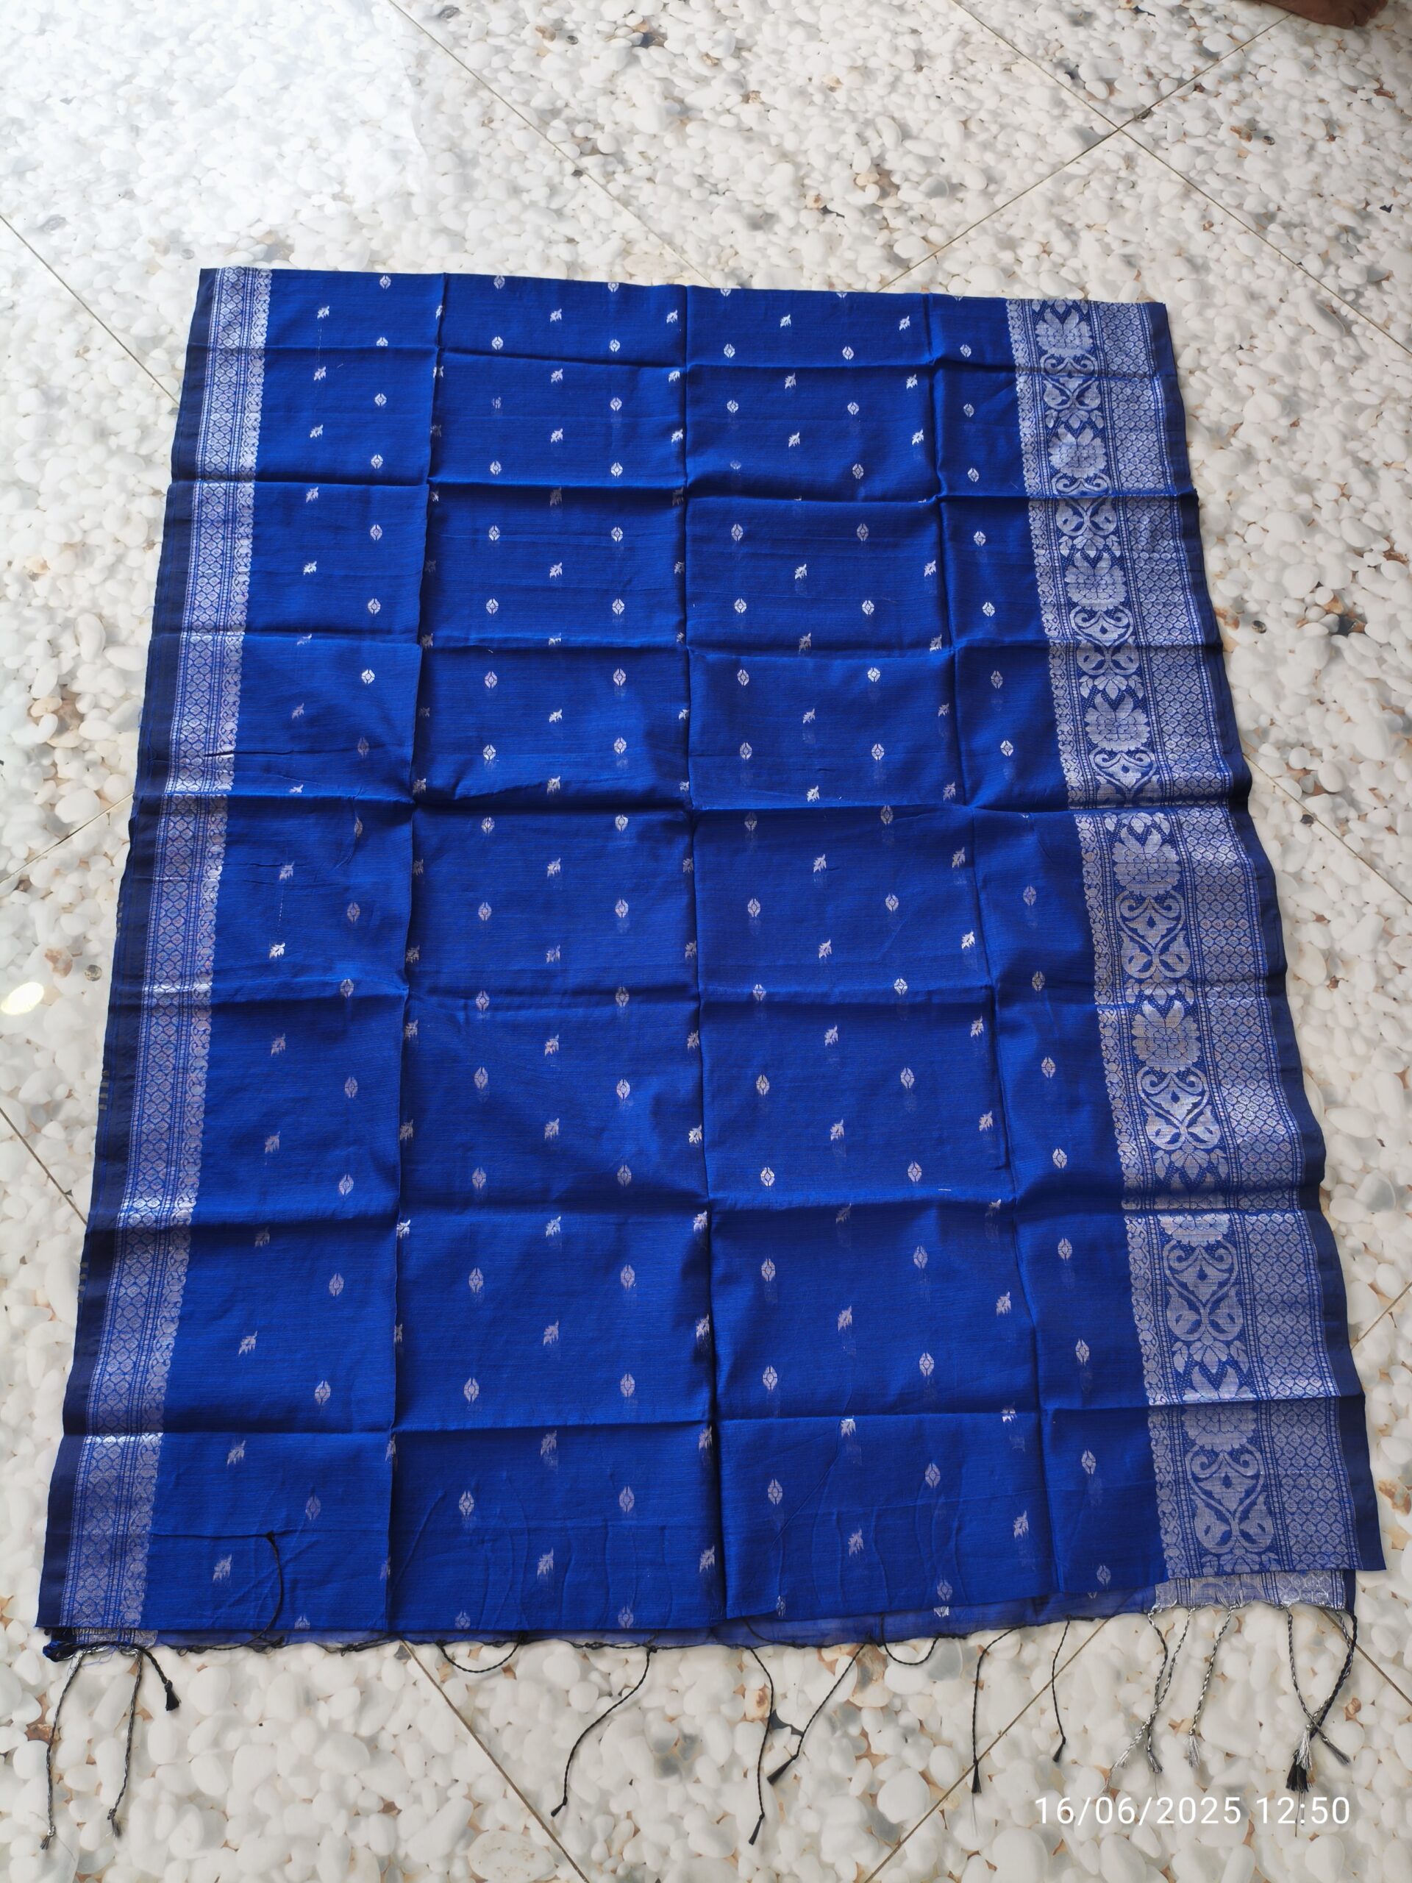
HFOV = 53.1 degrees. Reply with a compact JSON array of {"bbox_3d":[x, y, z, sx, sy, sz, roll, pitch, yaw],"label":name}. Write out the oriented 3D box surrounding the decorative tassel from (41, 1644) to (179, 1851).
[{"bbox_3d":[-0.477,0.646,1.139,0.095,0.012,0.145,-1,69,-4],"label":"decorative tassel"}]

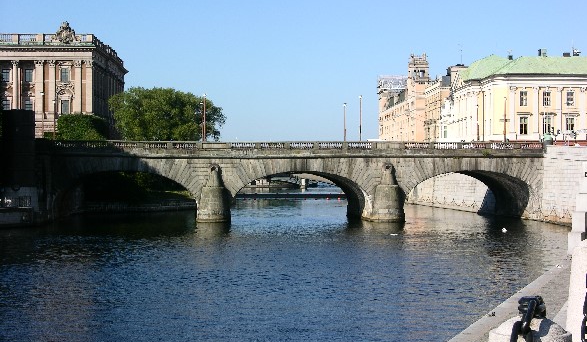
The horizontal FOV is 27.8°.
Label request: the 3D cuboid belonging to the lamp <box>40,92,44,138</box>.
[{"bbox_3d":[-29.280,-5.750,138.470,0.450,6.700,0.450,0,-1,-5],"label":"lamp"}]

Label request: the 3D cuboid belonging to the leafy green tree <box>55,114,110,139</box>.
[{"bbox_3d":[-33.940,-4.800,190.000,8.800,9.000,8.500,0,-1,-5],"label":"leafy green tree"}]

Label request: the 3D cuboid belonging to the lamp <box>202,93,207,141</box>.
[{"bbox_3d":[-10.460,-5.660,140.110,0.450,6.700,0.450,0,-1,-5],"label":"lamp"}]

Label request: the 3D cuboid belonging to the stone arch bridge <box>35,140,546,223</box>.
[{"bbox_3d":[-0.600,1.230,146.000,59.500,9.100,18.500,0,0,-6],"label":"stone arch bridge"}]

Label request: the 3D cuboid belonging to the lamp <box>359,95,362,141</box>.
[{"bbox_3d":[8.050,-5.640,141.680,0.450,6.700,0.450,0,-1,-5],"label":"lamp"}]

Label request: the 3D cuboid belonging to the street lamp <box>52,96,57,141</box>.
[{"bbox_3d":[-30.480,-5.580,151.360,0.450,6.700,0.450,0,-1,-5],"label":"street lamp"}]

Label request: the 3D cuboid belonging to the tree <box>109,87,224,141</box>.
[{"bbox_3d":[-23.760,-6.430,222.000,21.500,18.500,19.000,0,-1,-5],"label":"tree"}]

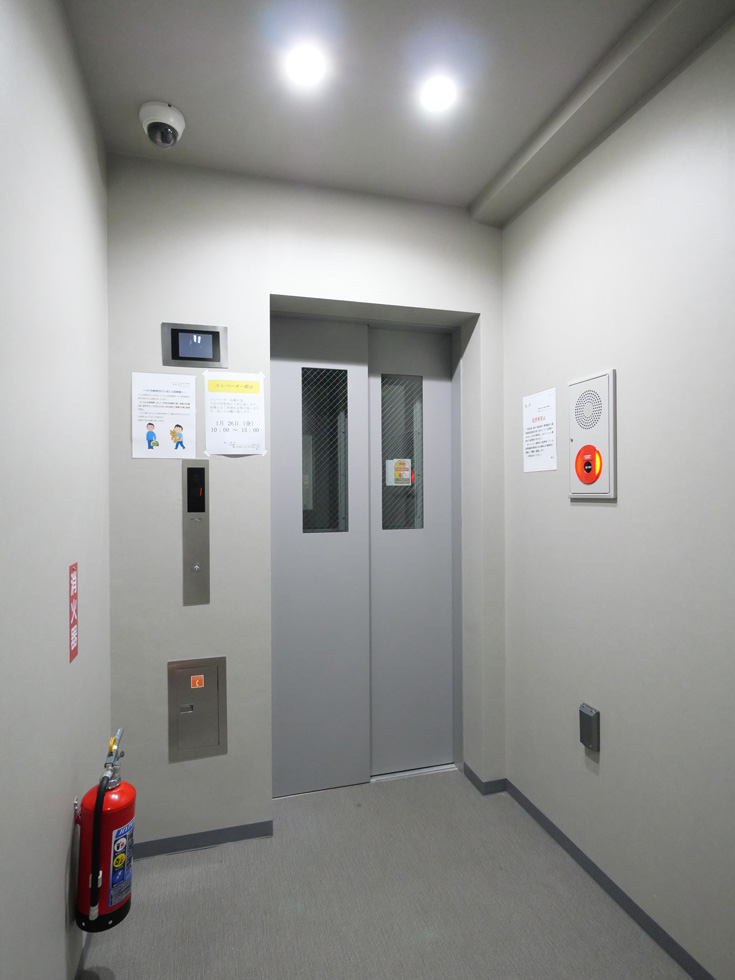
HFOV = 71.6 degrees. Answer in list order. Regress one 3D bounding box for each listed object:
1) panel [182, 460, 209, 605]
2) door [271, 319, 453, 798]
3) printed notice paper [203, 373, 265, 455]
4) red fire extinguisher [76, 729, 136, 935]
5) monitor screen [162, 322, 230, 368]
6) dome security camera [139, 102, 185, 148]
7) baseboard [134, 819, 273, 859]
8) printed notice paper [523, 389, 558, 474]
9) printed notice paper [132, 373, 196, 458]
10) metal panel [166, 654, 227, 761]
[{"bbox_3d":[-0.610,0.152,1.817,0.091,0.520,0.012,0,0,-16],"label":"panel"},{"bbox_3d":[-0.012,0.277,2.246,0.855,1.995,0.060,0,0,-16],"label":"door"},{"bbox_3d":[-0.482,-0.279,1.861,0.209,0.298,0.006,0,0,-16],"label":"printed notice paper"},{"bbox_3d":[-0.687,0.886,1.355,0.140,0.450,0.190,2,-1,-16],"label":"red fire extinguisher"},{"bbox_3d":[-0.613,-0.515,1.822,0.222,0.152,0.014,0,0,-16],"label":"monitor screen"},{"bbox_3d":[-0.643,-1.126,1.603,0.134,0.088,0.134,0,0,0],"label":"dome security camera"},{"bbox_3d":[-0.608,1.252,1.807,0.543,0.057,0.010,0,0,-16],"label":"baseboard"},{"bbox_3d":[0.649,-0.219,1.933,0.006,0.298,0.206,0,0,-16],"label":"printed notice paper"},{"bbox_3d":[-0.713,-0.259,1.795,0.210,0.296,0.006,0,0,-16],"label":"printed notice paper"},{"bbox_3d":[-0.601,0.783,1.811,0.199,0.353,0.015,0,0,-16],"label":"metal panel"}]

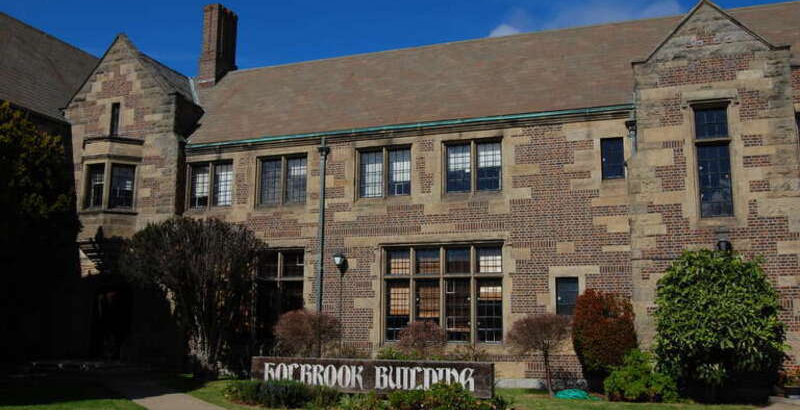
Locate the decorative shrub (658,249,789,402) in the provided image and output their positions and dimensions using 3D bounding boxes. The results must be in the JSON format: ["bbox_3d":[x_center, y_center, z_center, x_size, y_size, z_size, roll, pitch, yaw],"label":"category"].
[{"bbox_3d":[7.082,2.669,16.274,2.750,3.250,2.500,-3,-11,19],"label":"decorative shrub"}]

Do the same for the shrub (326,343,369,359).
[{"bbox_3d":[-1.504,4.412,20.480,1.100,1.036,0.900,-3,-10,19],"label":"shrub"}]

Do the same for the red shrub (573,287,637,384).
[{"bbox_3d":[5.071,3.381,18.199,1.537,2.551,1.600,-3,-11,19],"label":"red shrub"}]

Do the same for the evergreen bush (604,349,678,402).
[{"bbox_3d":[5.615,3.950,16.957,1.600,1.098,1.350,-3,-10,19],"label":"evergreen bush"}]

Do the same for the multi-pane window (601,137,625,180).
[{"bbox_3d":[5.960,-1.302,20.526,0.627,1.188,0.200,-3,-10,19],"label":"multi-pane window"}]

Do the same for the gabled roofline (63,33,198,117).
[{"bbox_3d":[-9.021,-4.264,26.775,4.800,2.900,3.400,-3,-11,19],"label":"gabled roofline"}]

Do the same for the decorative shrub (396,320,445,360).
[{"bbox_3d":[0.568,3.966,19.373,1.300,1.645,1.250,-3,-10,19],"label":"decorative shrub"}]

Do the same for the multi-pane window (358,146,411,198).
[{"bbox_3d":[-0.484,-0.996,22.020,1.748,1.631,0.200,-3,-11,19],"label":"multi-pane window"}]

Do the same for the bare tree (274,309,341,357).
[{"bbox_3d":[-2.616,3.950,20.527,1.700,1.912,1.550,-3,-10,19],"label":"bare tree"}]

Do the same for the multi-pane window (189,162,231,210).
[{"bbox_3d":[-6.218,-0.659,23.977,1.697,1.642,0.200,-3,-11,19],"label":"multi-pane window"}]

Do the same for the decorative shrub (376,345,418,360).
[{"bbox_3d":[-0.071,4.375,19.967,1.050,1.020,0.850,-3,-10,19],"label":"decorative shrub"}]

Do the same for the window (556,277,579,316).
[{"bbox_3d":[4.661,2.571,20.359,0.649,1.127,0.200,-3,-10,19],"label":"window"}]

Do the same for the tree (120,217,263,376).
[{"bbox_3d":[-6.404,2.748,22.095,3.800,4.544,3.400,-3,-10,19],"label":"tree"}]

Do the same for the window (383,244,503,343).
[{"bbox_3d":[1.145,2.492,20.826,3.599,2.838,0.200,-3,-11,19],"label":"window"}]

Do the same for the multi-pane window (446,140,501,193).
[{"bbox_3d":[2.192,-1.153,21.908,1.703,1.550,0.200,-3,-10,19],"label":"multi-pane window"}]

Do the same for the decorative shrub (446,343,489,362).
[{"bbox_3d":[1.745,4.135,18.967,1.119,1.080,0.950,-3,-11,19],"label":"decorative shrub"}]

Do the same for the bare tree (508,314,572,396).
[{"bbox_3d":[3.334,3.595,17.697,1.537,1.929,1.600,-3,-11,19],"label":"bare tree"}]

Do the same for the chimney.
[{"bbox_3d":[-7.181,-6.092,29.301,0.780,3.400,1.450,-3,-11,19],"label":"chimney"}]

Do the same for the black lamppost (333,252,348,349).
[{"bbox_3d":[-1.771,2.854,21.433,0.380,3.000,0.400,-3,-11,19],"label":"black lamppost"}]

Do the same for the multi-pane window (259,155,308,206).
[{"bbox_3d":[-3.852,-0.798,24.036,1.807,1.628,0.200,-3,-10,19],"label":"multi-pane window"}]

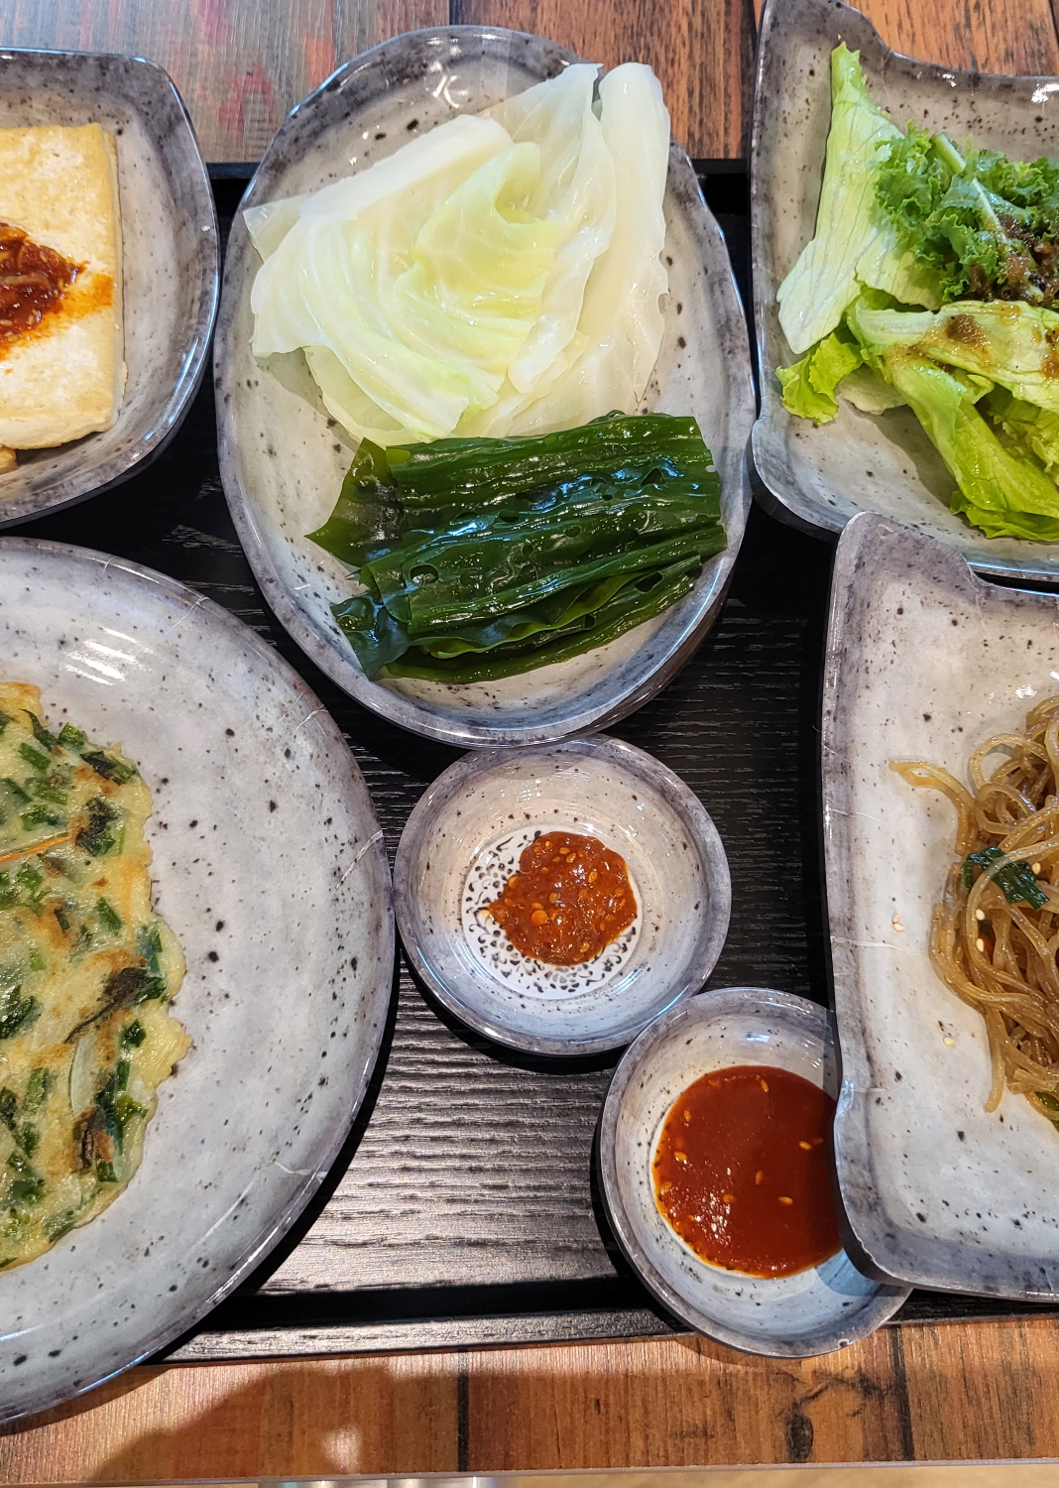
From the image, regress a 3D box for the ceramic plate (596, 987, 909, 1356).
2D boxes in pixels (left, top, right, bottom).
[{"bbox_3d":[0.059,0.107,0.376,0.087,0.027,0.087,1,69,-3],"label":"ceramic plate"}]

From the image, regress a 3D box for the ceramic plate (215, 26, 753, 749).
[{"bbox_3d":[-0.013,-0.106,0.446,0.153,0.044,0.243,-1,69,-3],"label":"ceramic plate"}]

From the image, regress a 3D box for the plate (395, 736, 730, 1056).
[{"bbox_3d":[0.008,0.041,0.399,0.087,0.027,0.087,1,69,-3],"label":"plate"}]

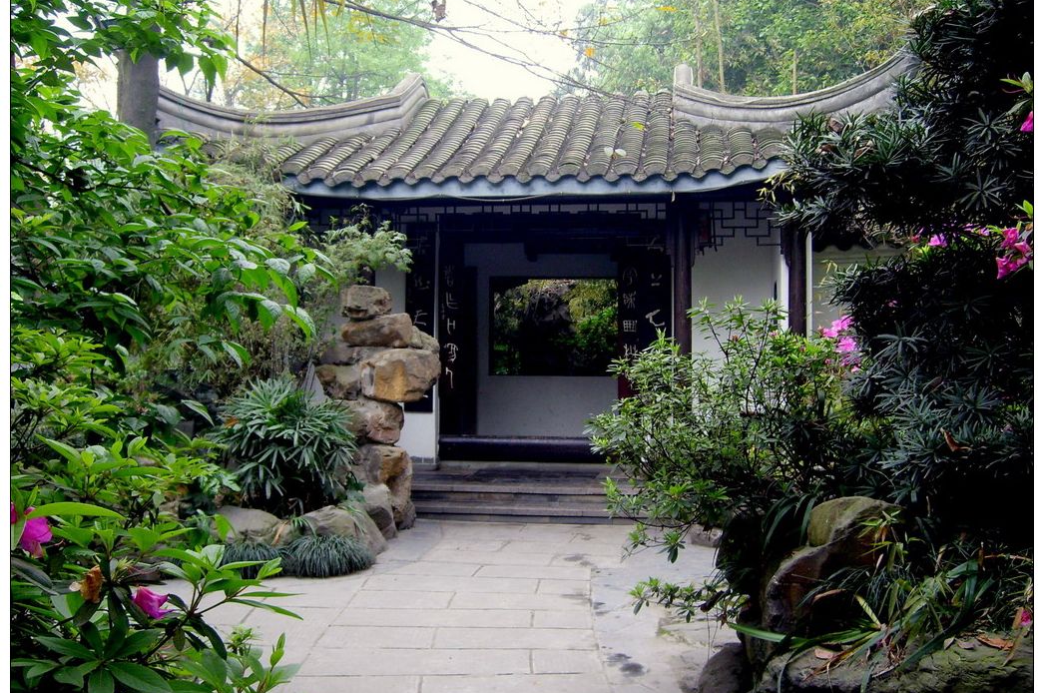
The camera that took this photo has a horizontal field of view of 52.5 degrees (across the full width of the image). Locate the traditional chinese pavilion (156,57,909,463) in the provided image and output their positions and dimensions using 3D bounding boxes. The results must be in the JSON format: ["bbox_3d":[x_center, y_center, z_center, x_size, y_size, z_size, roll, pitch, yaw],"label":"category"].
[{"bbox_3d":[0.370,-0.720,10.700,6.400,3.850,4.200,0,1,9],"label":"traditional chinese pavilion"}]

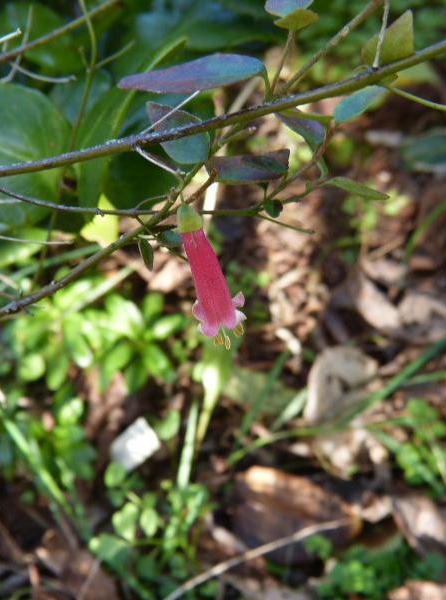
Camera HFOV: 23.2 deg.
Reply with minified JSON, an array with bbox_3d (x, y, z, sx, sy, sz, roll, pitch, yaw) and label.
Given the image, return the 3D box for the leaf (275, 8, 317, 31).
[{"bbox_3d":[0.022,-0.087,0.335,0.013,0.007,0.003,5,27,-9],"label":"leaf"}]

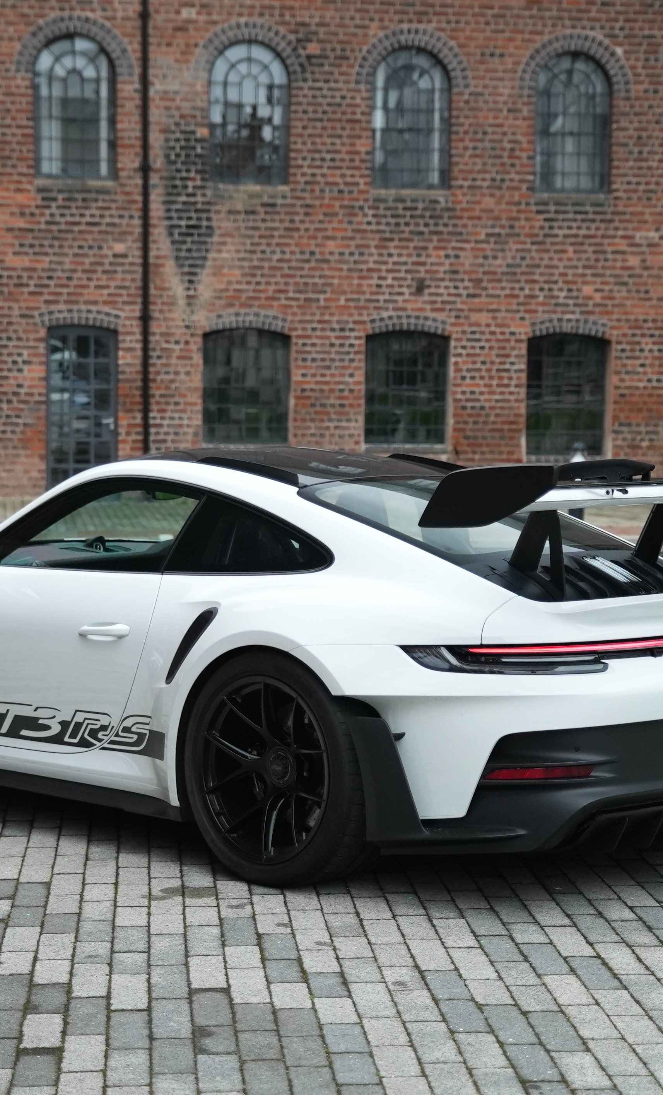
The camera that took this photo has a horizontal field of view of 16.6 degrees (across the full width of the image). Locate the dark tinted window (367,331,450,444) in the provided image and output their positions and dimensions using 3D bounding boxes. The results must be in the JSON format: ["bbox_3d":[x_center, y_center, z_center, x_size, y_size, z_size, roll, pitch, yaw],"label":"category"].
[{"bbox_3d":[0.921,-1.942,27.752,0.999,1.355,0.150,0,6,-5],"label":"dark tinted window"}]

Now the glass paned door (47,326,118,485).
[{"bbox_3d":[-3.077,-1.684,28.175,0.857,2.124,0.150,0,4,-7],"label":"glass paned door"}]

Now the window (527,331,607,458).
[{"bbox_3d":[2.982,-1.932,28.880,1.033,1.553,0.150,0,4,-7],"label":"window"}]

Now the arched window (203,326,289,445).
[{"bbox_3d":[-1.053,-2.011,28.393,1.079,1.431,0.150,0,4,-7],"label":"arched window"}]

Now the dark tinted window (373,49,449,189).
[{"bbox_3d":[0.987,-5.331,28.393,0.943,1.726,0.150,0,4,-7],"label":"dark tinted window"}]

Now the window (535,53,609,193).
[{"bbox_3d":[3.029,-5.332,28.637,0.942,1.733,0.150,0,4,-7],"label":"window"}]

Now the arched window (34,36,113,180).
[{"bbox_3d":[-3.062,-5.219,27.026,0.932,1.692,0.150,0,6,-5],"label":"arched window"}]

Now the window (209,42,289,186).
[{"bbox_3d":[-0.987,-5.188,27.219,0.938,1.689,0.150,0,6,-5],"label":"window"}]

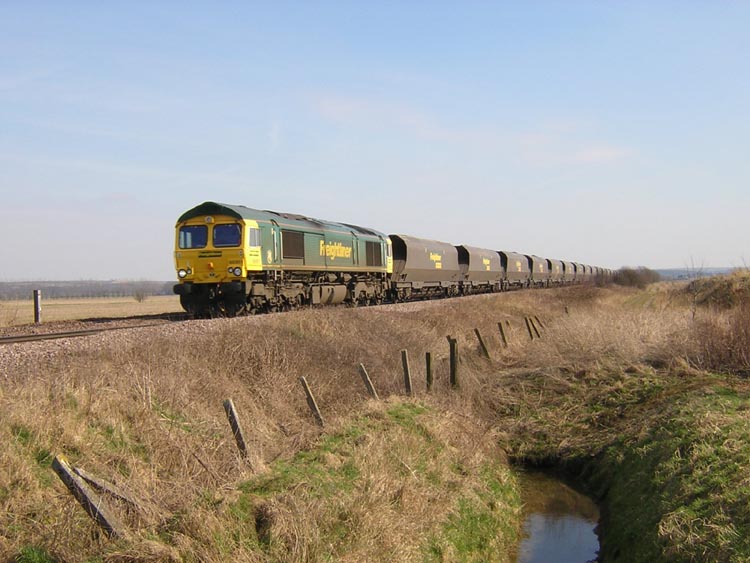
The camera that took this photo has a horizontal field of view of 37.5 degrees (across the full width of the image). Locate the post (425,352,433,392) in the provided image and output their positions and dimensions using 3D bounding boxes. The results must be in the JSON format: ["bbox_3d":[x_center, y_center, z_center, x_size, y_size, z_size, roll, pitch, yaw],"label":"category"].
[{"bbox_3d":[1.173,1.965,24.000,0.105,0.880,0.100,-1,0,14],"label":"post"}]

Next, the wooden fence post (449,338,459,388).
[{"bbox_3d":[1.894,1.966,26.500,0.150,1.200,0.140,0,0,14],"label":"wooden fence post"}]

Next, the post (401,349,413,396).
[{"bbox_3d":[0.636,1.826,22.100,0.105,0.960,0.100,-6,0,14],"label":"post"}]

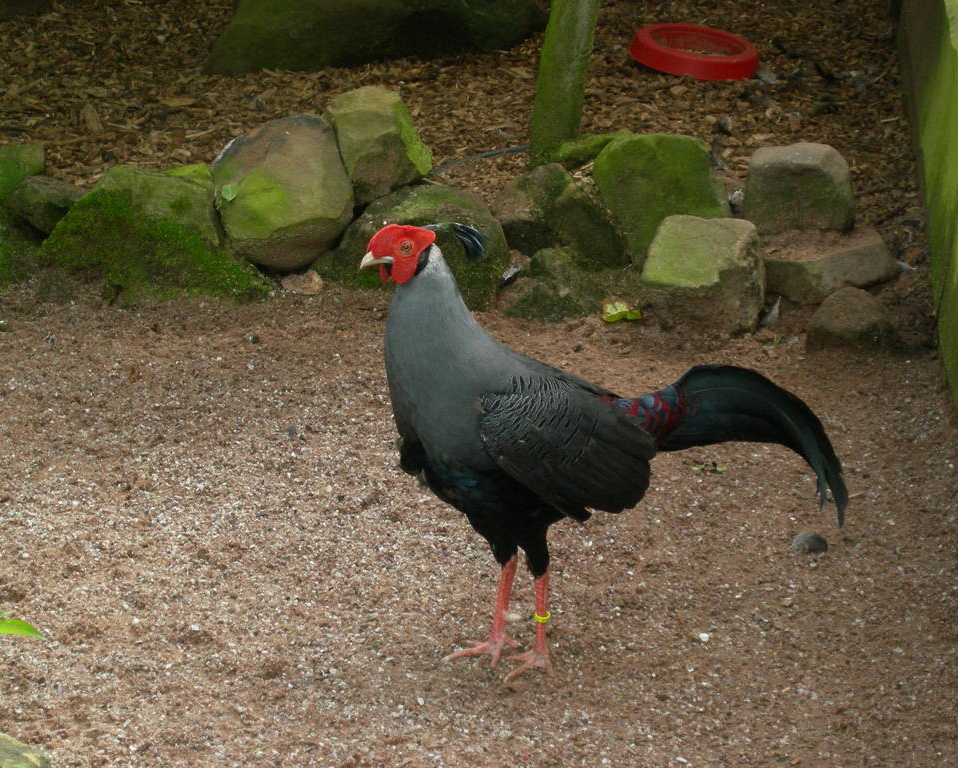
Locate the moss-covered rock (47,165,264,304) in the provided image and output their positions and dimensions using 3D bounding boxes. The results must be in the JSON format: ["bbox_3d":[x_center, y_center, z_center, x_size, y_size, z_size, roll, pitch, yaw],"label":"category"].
[{"bbox_3d":[-0.439,-0.210,5.042,0.300,0.160,0.200,0,20,0],"label":"moss-covered rock"}]

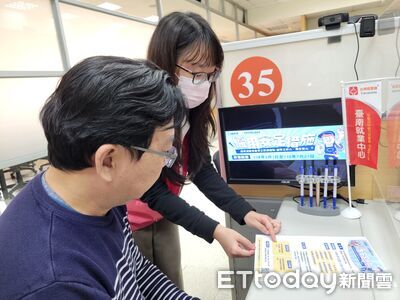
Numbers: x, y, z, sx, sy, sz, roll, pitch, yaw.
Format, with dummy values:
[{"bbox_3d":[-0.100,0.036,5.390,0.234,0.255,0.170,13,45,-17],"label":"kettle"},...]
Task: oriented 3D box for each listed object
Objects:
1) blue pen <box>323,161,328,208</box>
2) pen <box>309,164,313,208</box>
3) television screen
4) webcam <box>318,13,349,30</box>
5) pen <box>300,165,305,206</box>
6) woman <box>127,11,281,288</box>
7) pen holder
[{"bbox_3d":[0.406,0.119,0.968,0.011,0.147,0.011,2,14,23],"label":"blue pen"},{"bbox_3d":[0.368,0.122,0.991,0.011,0.141,0.011,0,13,23],"label":"pen"},{"bbox_3d":[0.299,-0.020,1.064,0.442,0.290,0.050,-2,12,24],"label":"television screen"},{"bbox_3d":[0.436,-0.418,0.980,0.092,0.041,0.050,-1,13,26],"label":"webcam"},{"bbox_3d":[0.342,0.123,1.004,0.011,0.141,0.011,0,13,23],"label":"pen"},{"bbox_3d":[-0.018,0.307,0.930,0.530,1.380,0.460,-2,12,24],"label":"woman"},{"bbox_3d":[0.388,0.151,0.983,0.135,0.110,0.070,-1,13,27],"label":"pen holder"}]

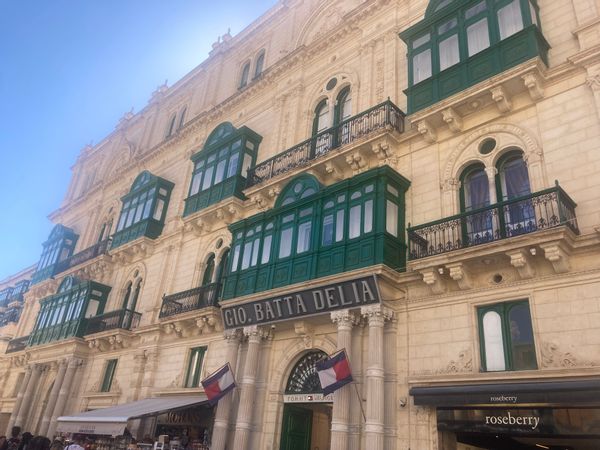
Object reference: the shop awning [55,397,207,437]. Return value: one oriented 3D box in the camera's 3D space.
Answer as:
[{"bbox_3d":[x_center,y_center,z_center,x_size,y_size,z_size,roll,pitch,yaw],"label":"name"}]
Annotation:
[{"bbox_3d":[-6.345,7.240,18.572,4.715,1.483,3.393,-19,-34,41],"label":"shop awning"}]

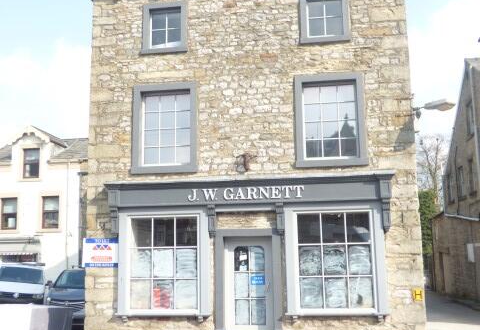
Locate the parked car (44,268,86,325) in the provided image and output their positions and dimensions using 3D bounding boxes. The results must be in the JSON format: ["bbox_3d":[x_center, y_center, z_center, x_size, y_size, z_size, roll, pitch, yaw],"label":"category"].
[{"bbox_3d":[-4.225,3.930,16.731,1.810,1.600,4.350,-2,-9,5],"label":"parked car"}]

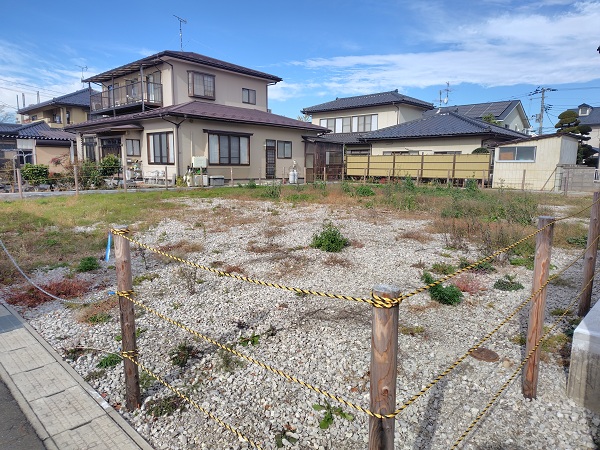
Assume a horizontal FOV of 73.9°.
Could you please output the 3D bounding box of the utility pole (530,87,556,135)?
[{"bbox_3d":[26.945,-10.338,44.932,1.500,10.027,2.600,-8,12,-44],"label":"utility pole"}]

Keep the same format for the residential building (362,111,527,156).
[{"bbox_3d":[9.820,-5.716,29.074,9.600,4.800,7.200,7,11,40],"label":"residential building"}]

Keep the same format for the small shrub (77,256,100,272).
[{"bbox_3d":[-2.710,0.491,5.093,0.290,0.170,0.270,-5,10,-28],"label":"small shrub"}]

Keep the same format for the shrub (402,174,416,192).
[{"bbox_3d":[5.126,-1.941,18.588,0.655,0.819,0.582,3,9,15],"label":"shrub"}]

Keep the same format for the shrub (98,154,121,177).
[{"bbox_3d":[-8.505,-2.656,17.800,1.000,1.000,0.950,-4,9,-25],"label":"shrub"}]

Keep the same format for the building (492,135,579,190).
[{"bbox_3d":[13.013,-3.446,22.031,3.276,2.895,3.897,9,12,44],"label":"building"}]

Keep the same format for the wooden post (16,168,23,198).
[{"bbox_3d":[-8.682,-1.281,12.361,0.090,0.930,0.090,-6,10,-35],"label":"wooden post"}]

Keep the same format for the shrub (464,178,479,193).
[{"bbox_3d":[8.187,-1.886,18.976,0.668,0.648,0.594,4,9,23],"label":"shrub"}]

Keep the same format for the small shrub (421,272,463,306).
[{"bbox_3d":[1.472,0.649,4.118,0.430,0.260,0.380,3,9,20],"label":"small shrub"}]

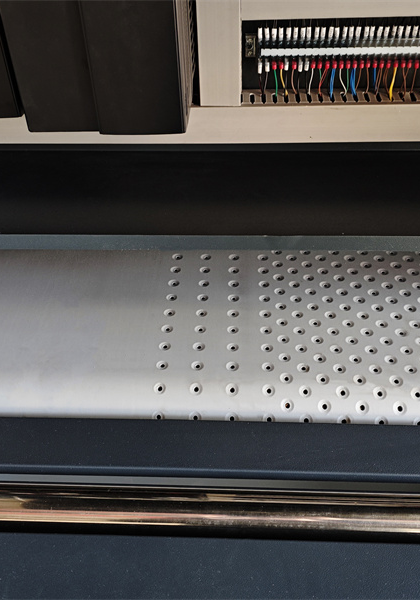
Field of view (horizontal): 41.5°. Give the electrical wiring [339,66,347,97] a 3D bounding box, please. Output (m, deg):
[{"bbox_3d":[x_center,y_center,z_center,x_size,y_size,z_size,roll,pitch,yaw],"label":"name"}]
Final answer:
[{"bbox_3d":[0.145,-0.238,0.605,0.007,0.030,0.011,0,36,4],"label":"electrical wiring"}]

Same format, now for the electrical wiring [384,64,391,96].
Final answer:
[{"bbox_3d":[0.192,-0.238,0.601,0.006,0.030,0.011,0,36,4],"label":"electrical wiring"}]

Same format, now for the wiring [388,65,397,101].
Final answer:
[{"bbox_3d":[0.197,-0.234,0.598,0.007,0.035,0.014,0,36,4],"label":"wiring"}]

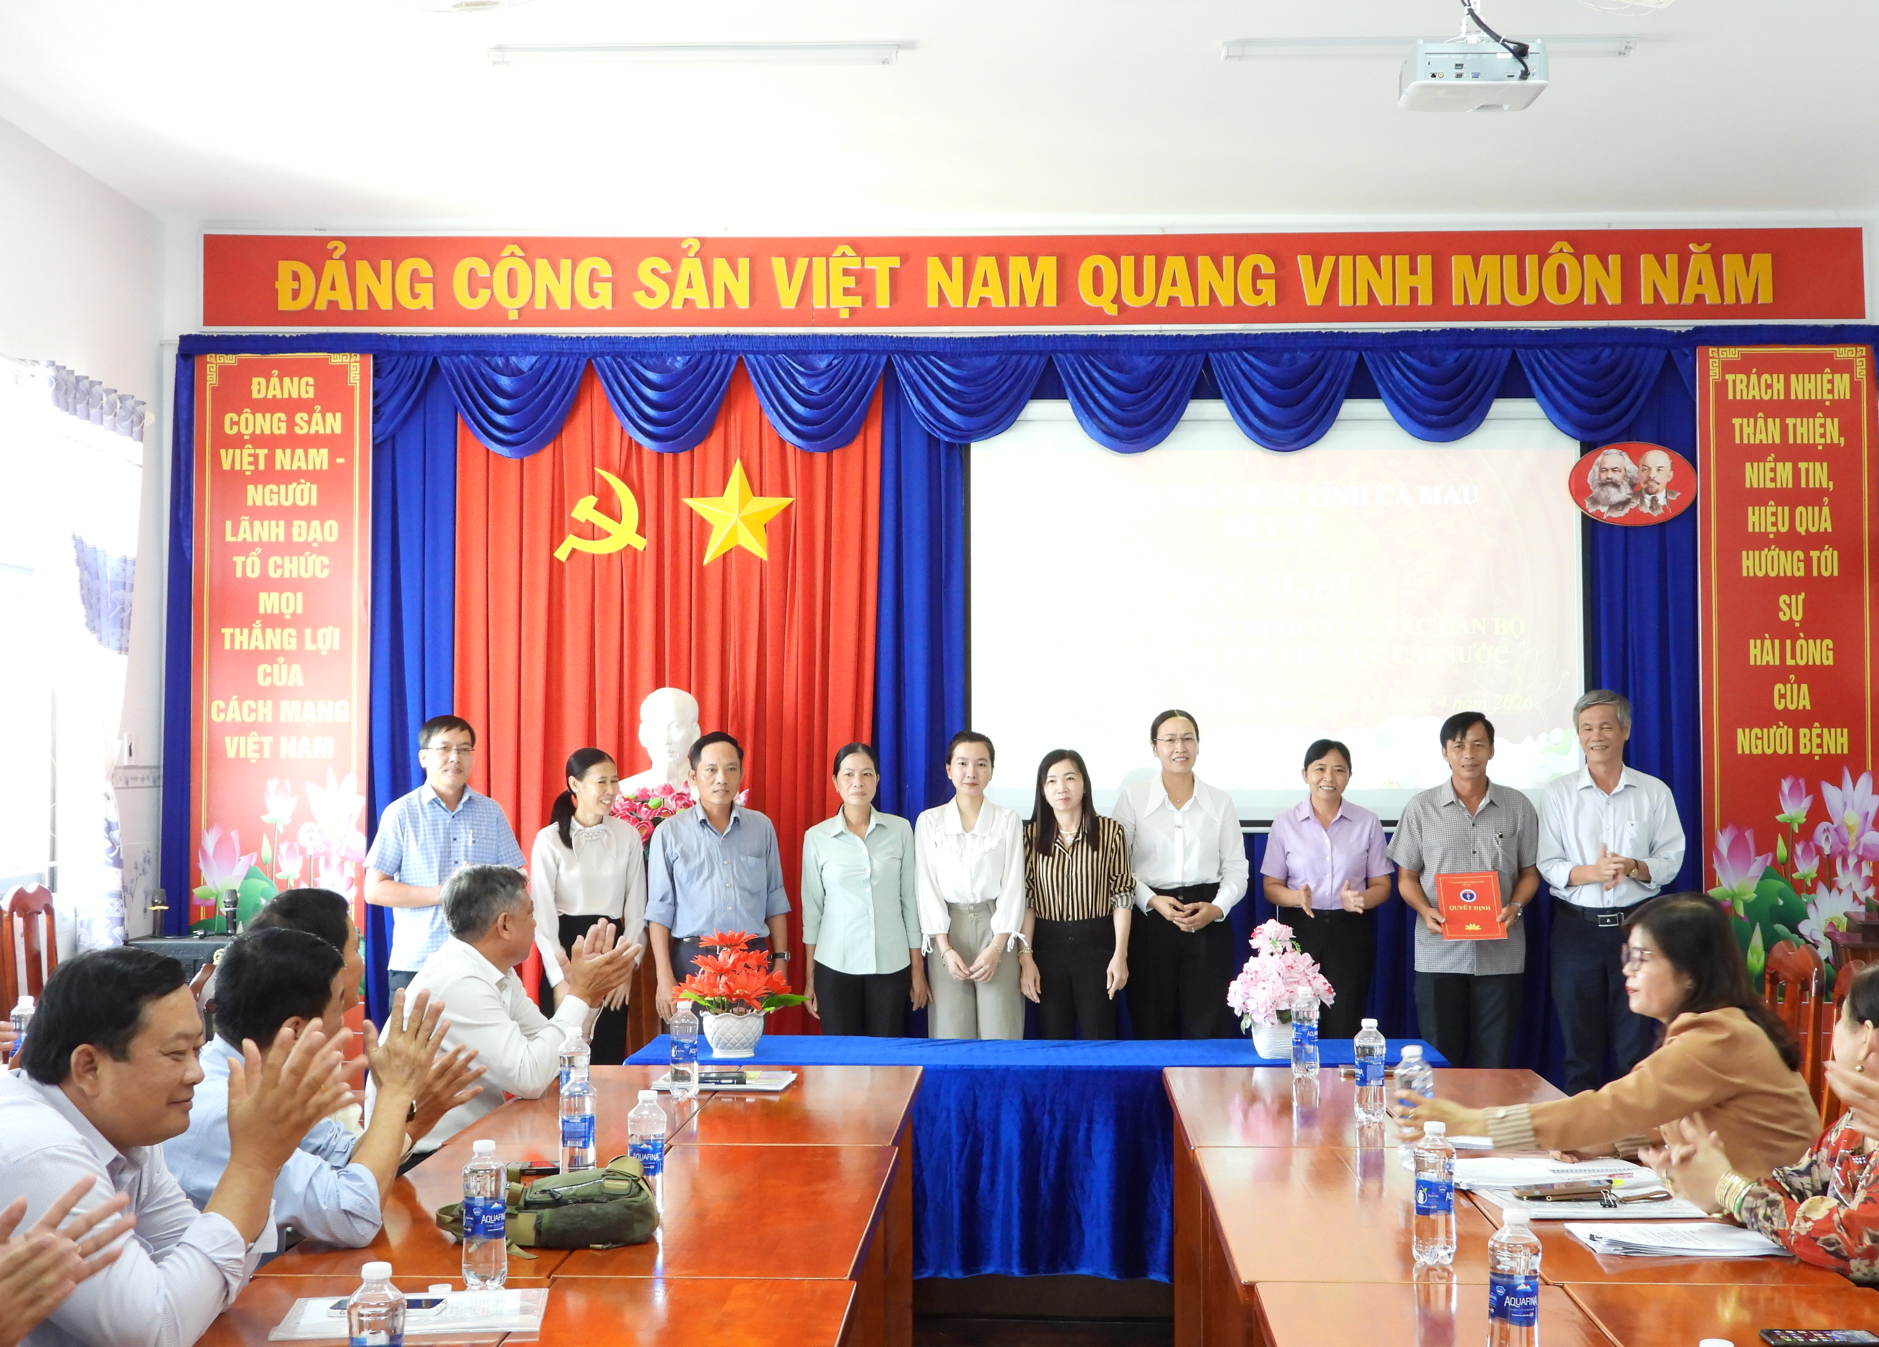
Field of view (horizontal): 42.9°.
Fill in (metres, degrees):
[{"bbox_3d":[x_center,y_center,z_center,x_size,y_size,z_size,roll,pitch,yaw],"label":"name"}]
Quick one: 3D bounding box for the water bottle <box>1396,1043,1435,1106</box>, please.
[{"bbox_3d":[0.851,0.774,4.267,0.065,0.211,0.065,-3,-2,1],"label":"water bottle"}]

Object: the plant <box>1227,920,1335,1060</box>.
[{"bbox_3d":[0.854,0.788,5.980,0.265,0.340,0.250,0,-2,1],"label":"plant"}]

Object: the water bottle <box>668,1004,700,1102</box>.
[{"bbox_3d":[-0.560,0.828,5.243,0.065,0.211,0.065,0,-2,1],"label":"water bottle"}]

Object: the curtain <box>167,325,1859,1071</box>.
[{"bbox_3d":[0.326,0.213,9.373,6.740,3.120,0.220,0,-2,1],"label":"curtain"}]

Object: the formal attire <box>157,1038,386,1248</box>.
[{"bbox_3d":[-1.135,0.890,4.010,0.440,0.552,0.480,1,-2,-19],"label":"formal attire"}]

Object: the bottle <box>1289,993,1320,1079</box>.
[{"bbox_3d":[0.889,0.871,5.810,0.065,0.217,0.065,0,-2,3],"label":"bottle"}]

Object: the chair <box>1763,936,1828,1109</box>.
[{"bbox_3d":[1.674,1.154,5.400,0.500,1.094,0.420,0,-2,3],"label":"chair"}]

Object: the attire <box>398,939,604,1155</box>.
[{"bbox_3d":[-1.055,0.918,5.589,0.480,0.607,0.480,0,-2,-12],"label":"attire"}]

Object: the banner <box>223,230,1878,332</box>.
[{"bbox_3d":[0.347,-1.574,9.502,6.600,0.380,0.050,0,-2,1],"label":"banner"}]

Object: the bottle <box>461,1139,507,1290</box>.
[{"bbox_3d":[-0.664,0.786,3.483,0.065,0.211,0.065,0,-2,1],"label":"bottle"}]

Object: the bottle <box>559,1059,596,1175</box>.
[{"bbox_3d":[-0.663,0.820,4.370,0.065,0.217,0.065,0,-2,3],"label":"bottle"}]

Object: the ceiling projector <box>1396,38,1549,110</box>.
[{"bbox_3d":[1.249,-1.399,5.607,0.310,0.100,0.250,0,-2,3],"label":"ceiling projector"}]

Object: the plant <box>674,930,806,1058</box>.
[{"bbox_3d":[-0.519,0.833,6.215,0.335,0.335,0.310,0,-2,3],"label":"plant"}]

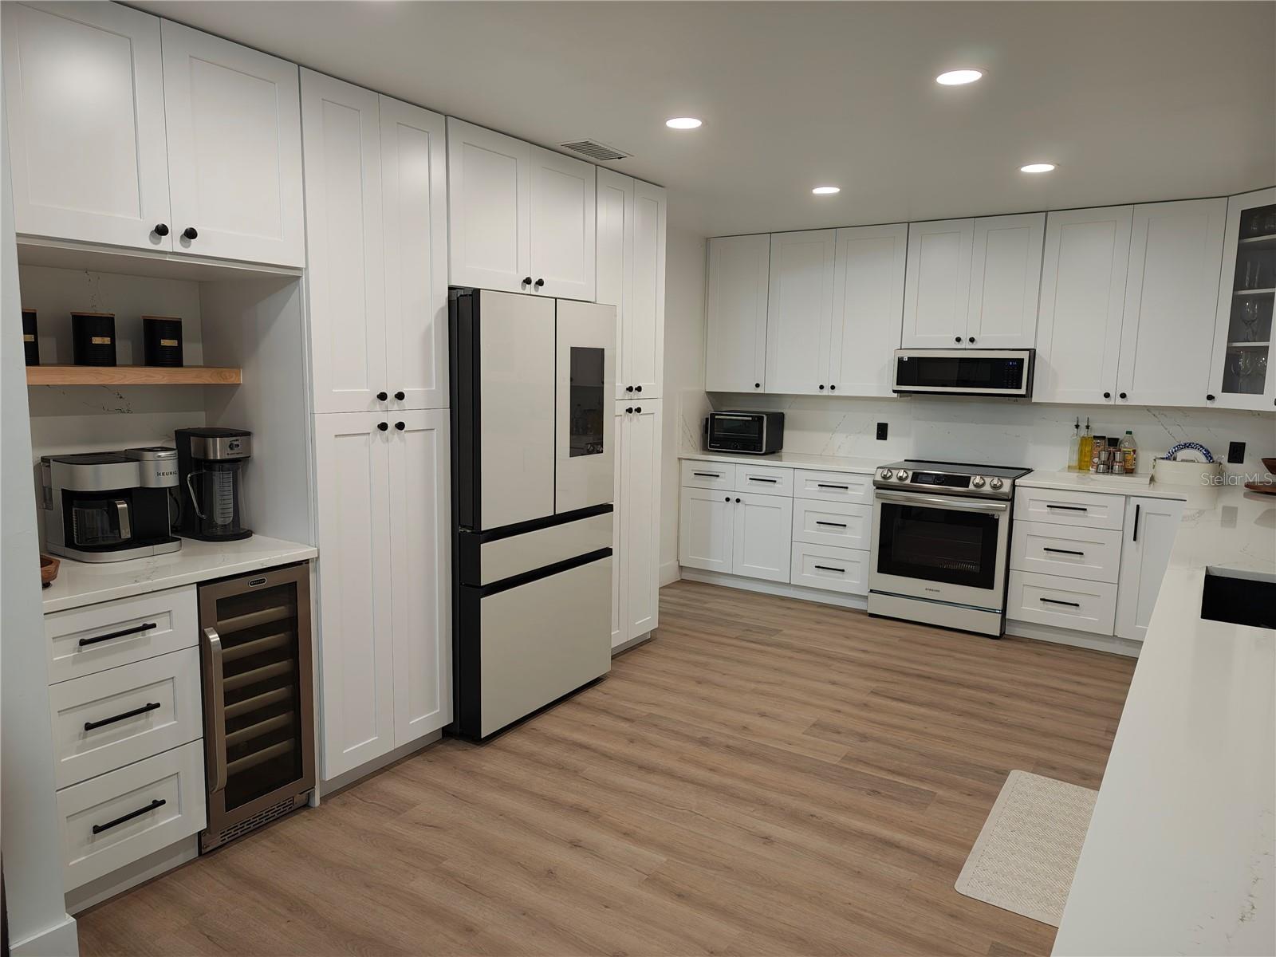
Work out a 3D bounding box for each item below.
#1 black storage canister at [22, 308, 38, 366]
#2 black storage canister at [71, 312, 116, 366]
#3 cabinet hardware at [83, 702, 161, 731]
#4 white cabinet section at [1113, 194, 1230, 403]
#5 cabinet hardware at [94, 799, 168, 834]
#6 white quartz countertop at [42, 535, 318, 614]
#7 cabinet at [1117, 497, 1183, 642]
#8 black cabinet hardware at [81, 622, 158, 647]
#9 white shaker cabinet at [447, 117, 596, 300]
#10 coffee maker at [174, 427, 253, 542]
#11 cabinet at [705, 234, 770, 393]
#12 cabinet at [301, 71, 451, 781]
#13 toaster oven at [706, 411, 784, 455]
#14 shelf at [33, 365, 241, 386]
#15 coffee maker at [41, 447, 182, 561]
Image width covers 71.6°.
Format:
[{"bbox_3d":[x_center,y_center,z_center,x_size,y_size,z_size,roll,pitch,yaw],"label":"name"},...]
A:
[{"bbox_3d":[-1.749,-0.395,2.484,0.114,0.160,0.114,6,9,33],"label":"black storage canister"},{"bbox_3d":[-1.687,-0.428,2.746,0.114,0.165,0.114,7,9,40],"label":"black storage canister"},{"bbox_3d":[-1.401,0.639,2.402,0.036,0.014,0.199,6,9,33],"label":"cabinet hardware"},{"bbox_3d":[2.916,-0.935,4.827,0.422,1.068,0.330,6,9,34],"label":"white cabinet section"},{"bbox_3d":[-1.410,0.930,2.449,0.036,0.014,0.199,6,9,33],"label":"cabinet hardware"},{"bbox_3d":[-1.543,0.270,2.721,0.615,0.032,0.883,6,9,33],"label":"white quartz countertop"},{"bbox_3d":[2.890,0.481,4.942,0.295,0.810,0.615,6,9,33],"label":"cabinet"},{"bbox_3d":[-1.403,0.417,2.383,0.036,0.014,0.201,6,9,33],"label":"black cabinet hardware"},{"bbox_3d":[-0.695,-1.083,3.785,0.607,0.605,0.922,6,9,33],"label":"white shaker cabinet"},{"bbox_3d":[-1.453,0.019,3.019,0.235,0.367,0.172,6,9,33],"label":"coffee maker"},{"bbox_3d":[0.773,-1.153,6.286,0.477,1.075,0.328,6,9,33],"label":"cabinet"},{"bbox_3d":[-1.144,-0.138,3.299,0.612,2.393,0.624,6,9,33],"label":"cabinet"},{"bbox_3d":[0.793,-0.328,6.404,0.430,0.298,0.360,5,8,29],"label":"toaster oven"},{"bbox_3d":[-1.700,-0.320,2.751,0.224,0.051,0.865,6,9,33],"label":"shelf"},{"bbox_3d":[-1.638,0.074,2.750,0.265,0.320,0.312,6,9,33],"label":"coffee maker"}]

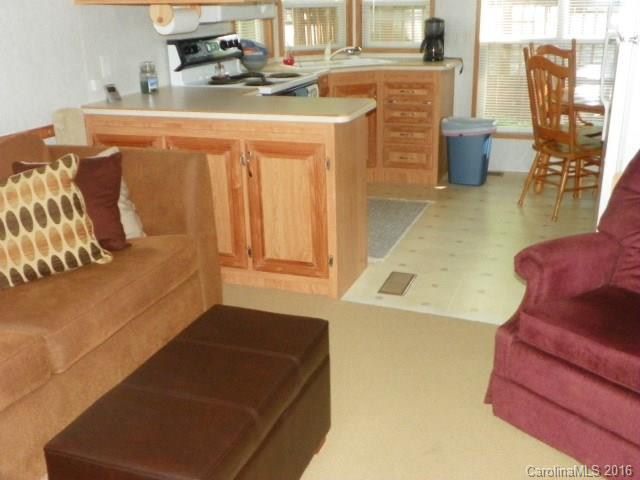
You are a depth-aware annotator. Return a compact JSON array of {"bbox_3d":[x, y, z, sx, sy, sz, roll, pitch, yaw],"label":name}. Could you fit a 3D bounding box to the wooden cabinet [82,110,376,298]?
[{"bbox_3d":[-0.490,-0.252,3.873,1.411,0.866,0.461,6,20,22],"label":"wooden cabinet"}]

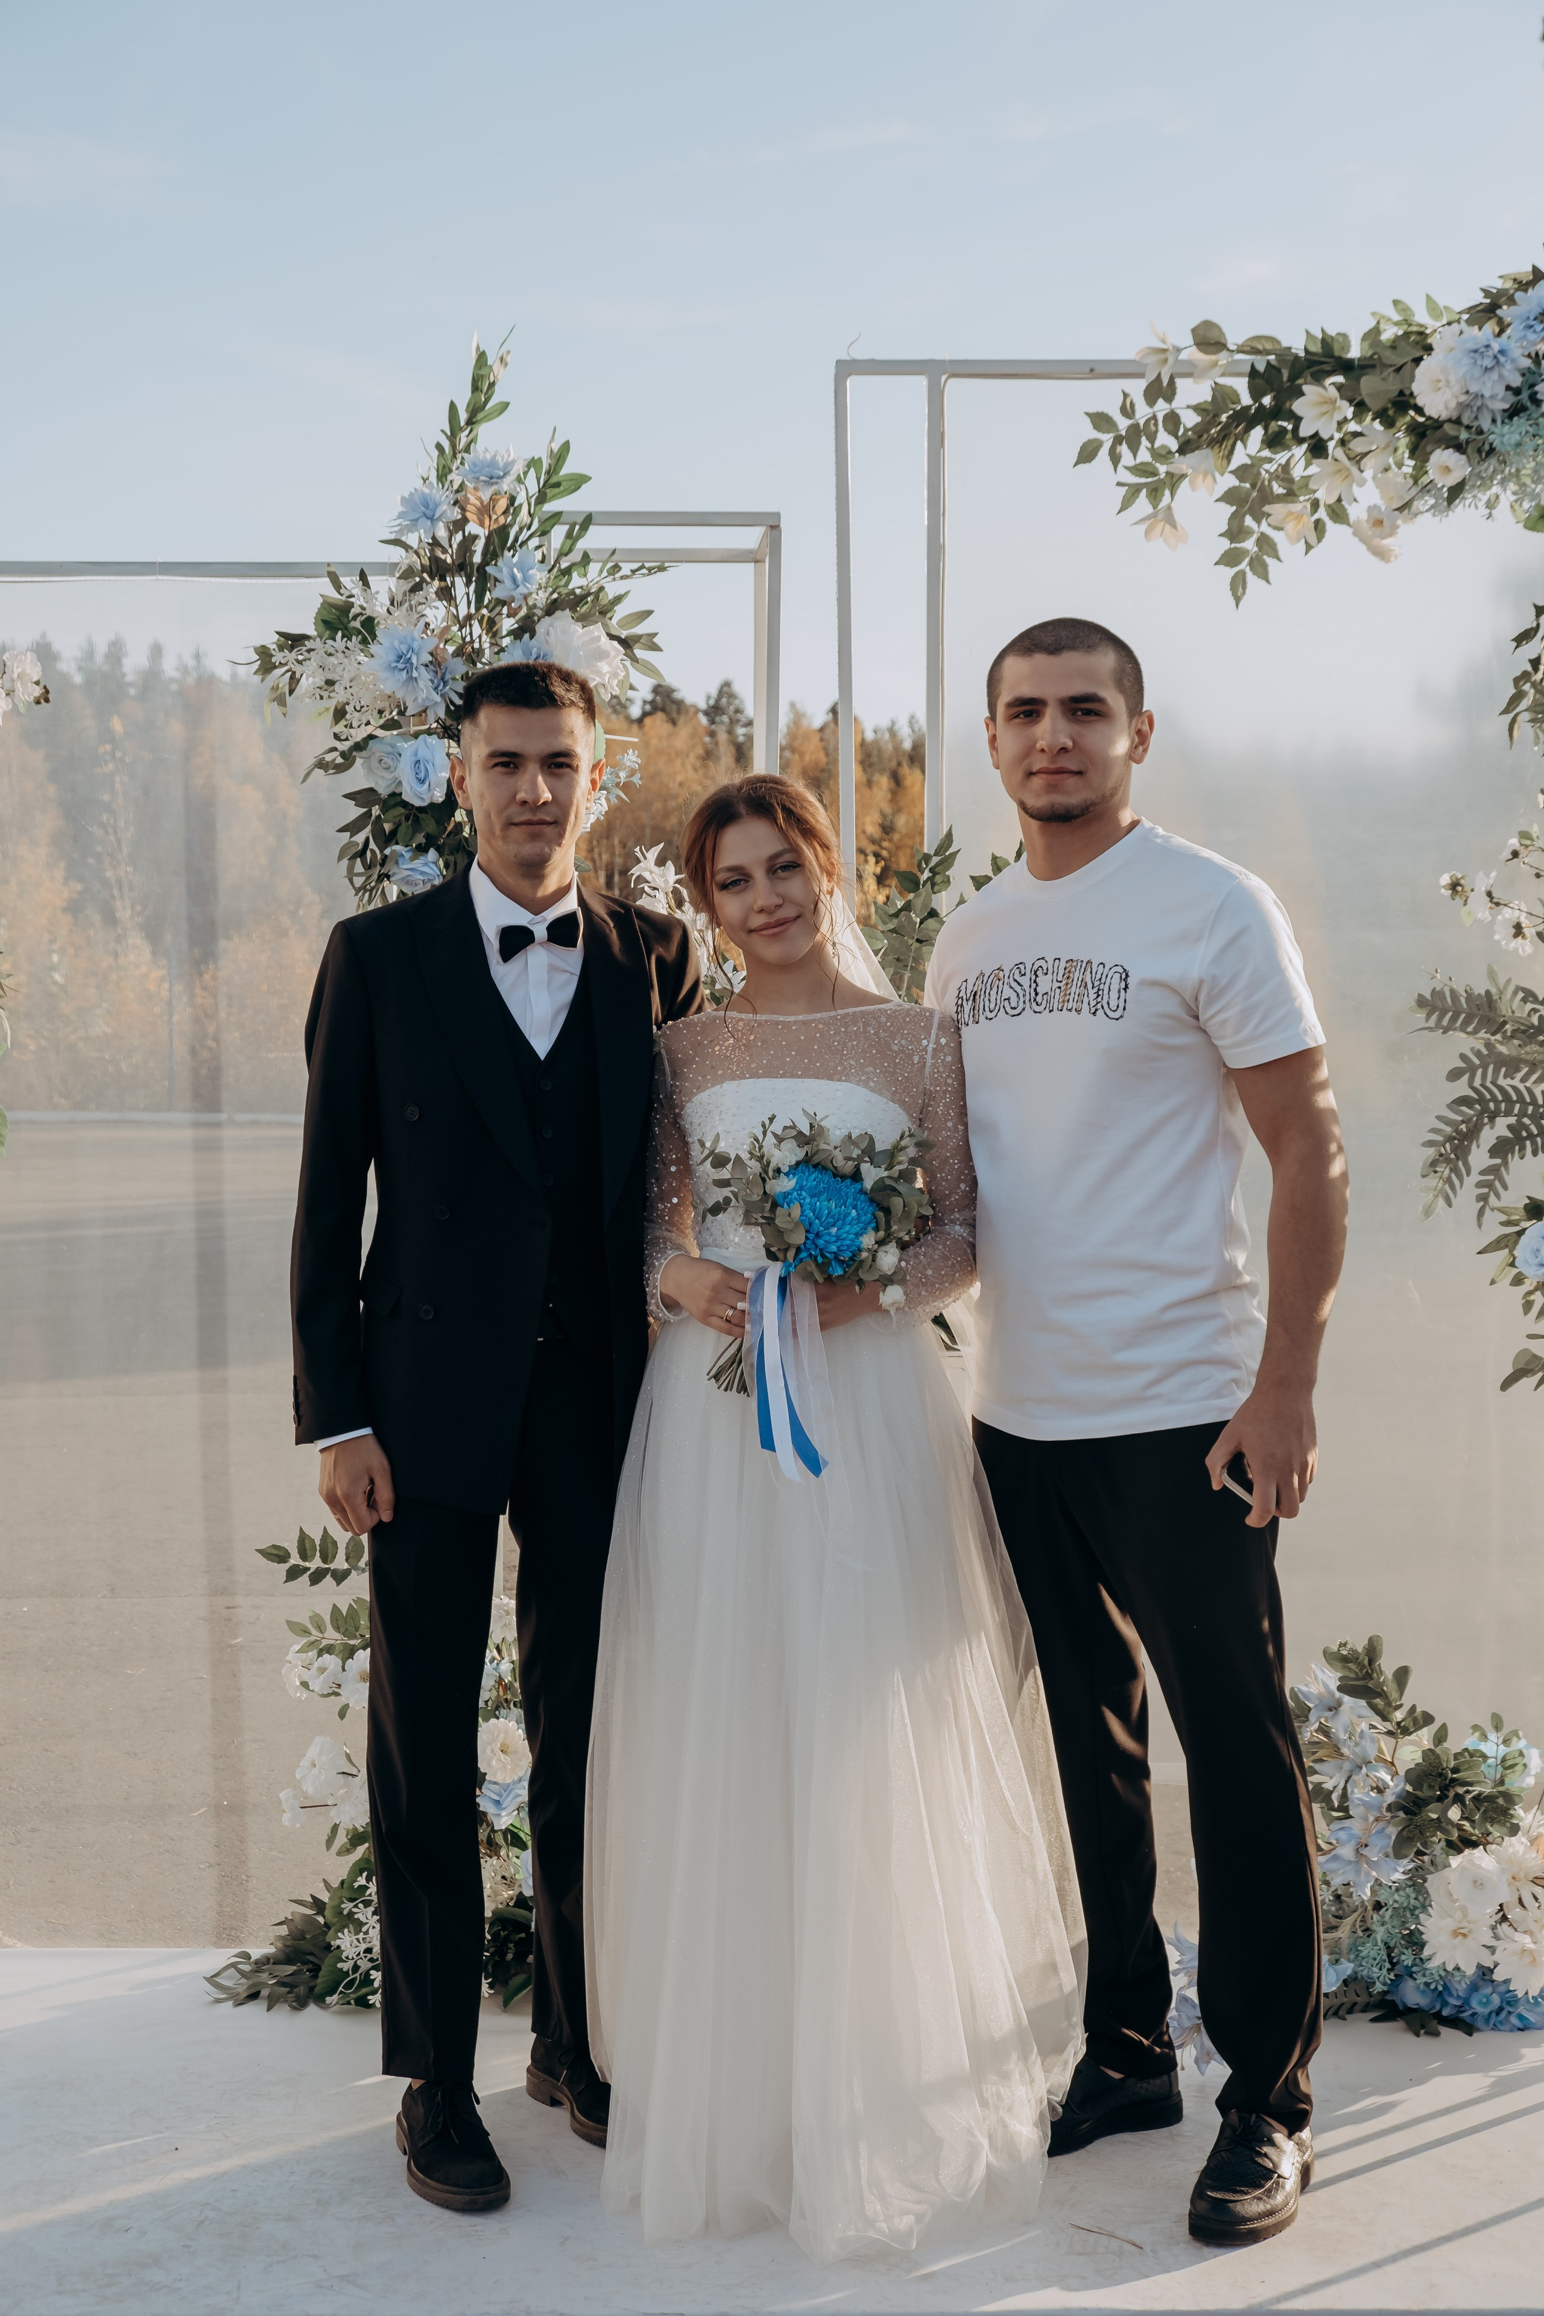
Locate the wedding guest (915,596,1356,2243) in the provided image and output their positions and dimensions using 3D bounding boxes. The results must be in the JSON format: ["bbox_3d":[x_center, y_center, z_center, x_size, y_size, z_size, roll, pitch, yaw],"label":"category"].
[{"bbox_3d":[0.432,0.284,3.388,0.500,1.825,0.400,0,1,17],"label":"wedding guest"}]

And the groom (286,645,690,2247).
[{"bbox_3d":[-0.326,0.301,3.458,0.500,1.787,0.380,0,1,-12],"label":"groom"}]

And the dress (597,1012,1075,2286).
[{"bbox_3d":[0.070,0.507,3.414,0.560,1.377,0.560,0,1,-2],"label":"dress"}]

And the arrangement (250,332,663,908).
[{"bbox_3d":[-0.441,-0.749,4.083,0.570,0.825,0.420,0,1,-3],"label":"arrangement"}]

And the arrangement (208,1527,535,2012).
[{"bbox_3d":[-0.556,0.850,4.122,0.470,0.657,0.420,0,1,-3],"label":"arrangement"}]

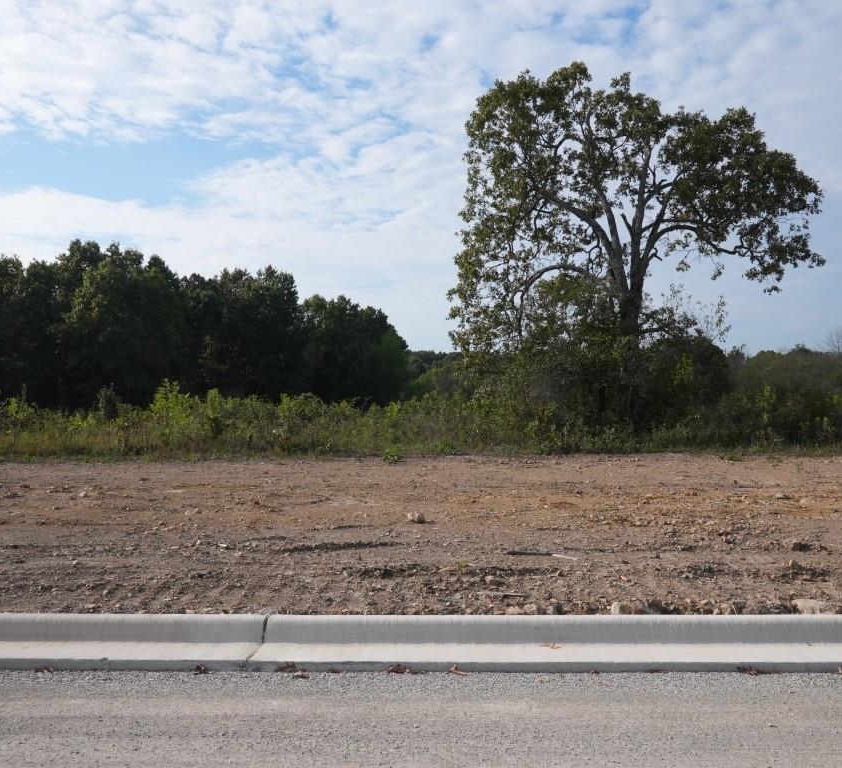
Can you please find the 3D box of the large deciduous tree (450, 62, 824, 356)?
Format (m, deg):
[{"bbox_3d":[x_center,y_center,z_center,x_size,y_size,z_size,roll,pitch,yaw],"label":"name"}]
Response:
[{"bbox_3d":[6.633,-4.300,23.500,11.400,11.200,10.000,0,0,0],"label":"large deciduous tree"}]

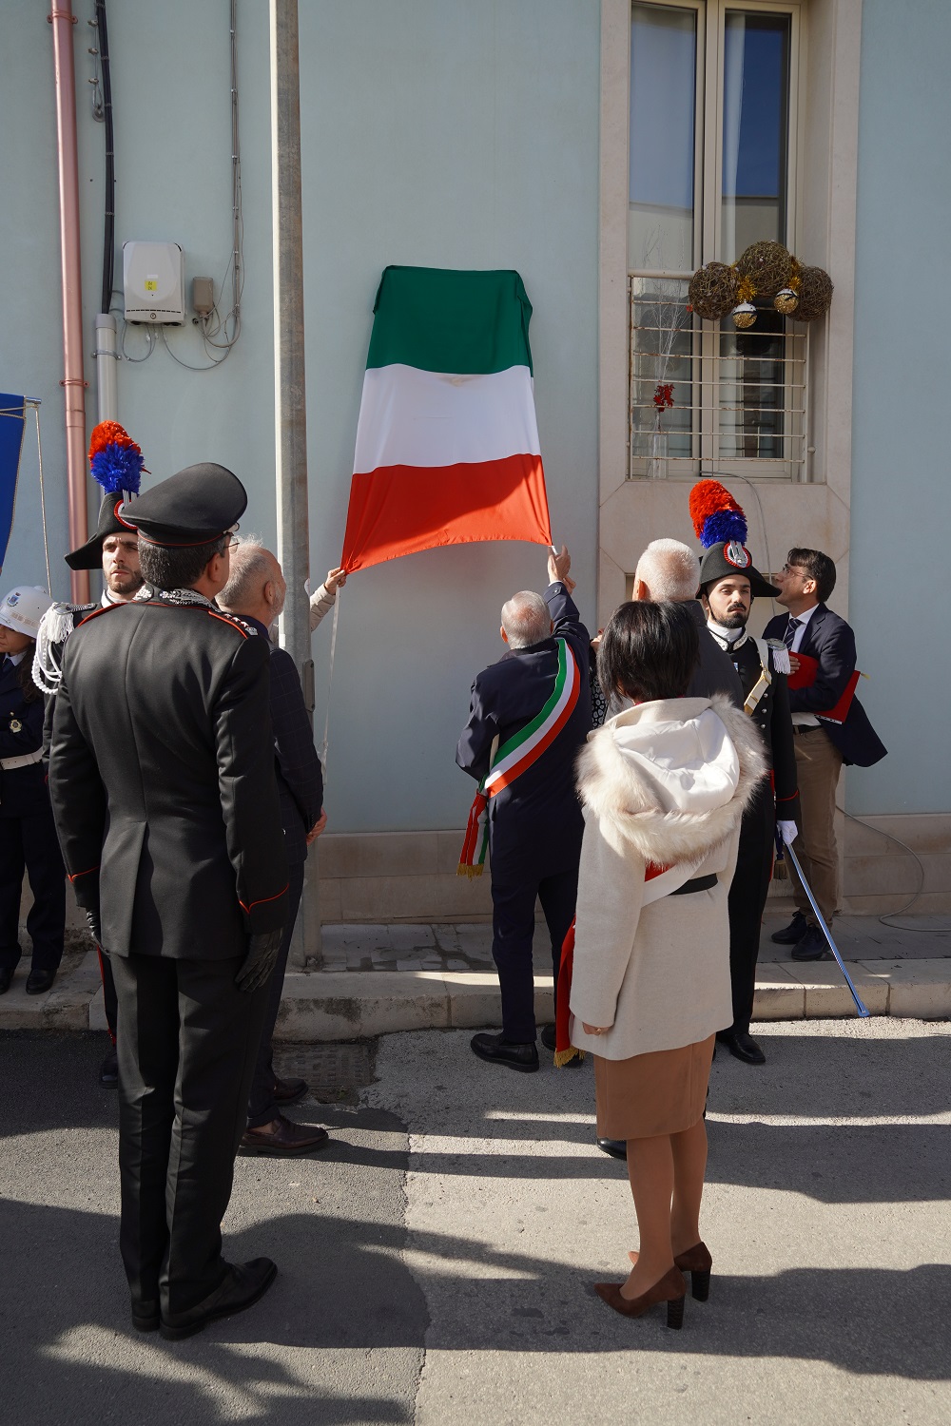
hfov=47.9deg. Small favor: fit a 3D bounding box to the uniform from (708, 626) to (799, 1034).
[{"bbox_3d":[0.945,0.444,3.959,0.540,1.520,0.330,-1,5,-17],"label":"uniform"}]

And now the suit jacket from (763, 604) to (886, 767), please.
[{"bbox_3d":[1.566,-0.123,4.800,0.400,0.710,0.470,-4,6,-42],"label":"suit jacket"}]

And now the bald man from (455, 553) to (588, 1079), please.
[{"bbox_3d":[0.168,0.306,4.030,0.483,1.887,0.600,-1,4,-12],"label":"bald man"}]

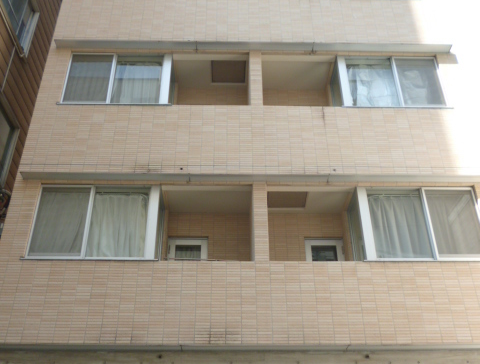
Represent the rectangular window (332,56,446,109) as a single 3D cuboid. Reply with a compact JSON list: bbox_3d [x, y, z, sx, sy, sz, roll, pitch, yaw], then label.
[{"bbox_3d":[2.656,-1.757,9.125,1.770,1.181,0.120,0,-32,-1],"label":"rectangular window"}]

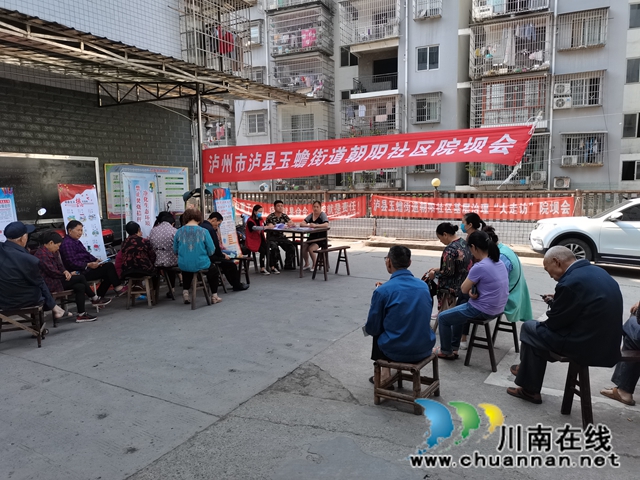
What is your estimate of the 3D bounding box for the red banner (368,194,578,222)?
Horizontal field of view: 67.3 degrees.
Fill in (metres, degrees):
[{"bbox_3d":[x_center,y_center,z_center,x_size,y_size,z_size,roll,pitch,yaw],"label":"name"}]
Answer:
[{"bbox_3d":[4.195,-0.953,14.018,5.730,0.700,0.050,3,7,28],"label":"red banner"}]

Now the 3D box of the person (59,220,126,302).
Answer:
[{"bbox_3d":[-2.982,0.300,6.300,0.840,1.160,0.500,-1,6,-13],"label":"person"}]

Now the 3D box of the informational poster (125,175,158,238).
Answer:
[{"bbox_3d":[-2.952,-0.187,7.950,0.060,1.800,0.680,5,7,37],"label":"informational poster"}]

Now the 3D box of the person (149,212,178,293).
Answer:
[{"bbox_3d":[-2.202,0.203,6.850,0.470,1.250,0.660,2,6,21],"label":"person"}]

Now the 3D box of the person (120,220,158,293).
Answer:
[{"bbox_3d":[-2.391,0.307,6.649,0.480,1.120,0.680,2,6,20],"label":"person"}]

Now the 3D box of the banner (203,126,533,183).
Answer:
[{"bbox_3d":[0.360,-1.375,8.050,5.750,0.650,0.100,1,5,24],"label":"banner"}]

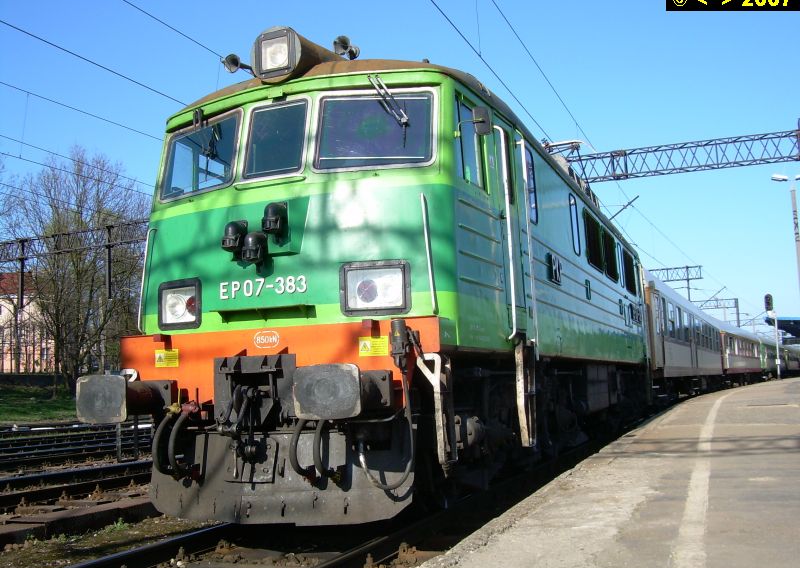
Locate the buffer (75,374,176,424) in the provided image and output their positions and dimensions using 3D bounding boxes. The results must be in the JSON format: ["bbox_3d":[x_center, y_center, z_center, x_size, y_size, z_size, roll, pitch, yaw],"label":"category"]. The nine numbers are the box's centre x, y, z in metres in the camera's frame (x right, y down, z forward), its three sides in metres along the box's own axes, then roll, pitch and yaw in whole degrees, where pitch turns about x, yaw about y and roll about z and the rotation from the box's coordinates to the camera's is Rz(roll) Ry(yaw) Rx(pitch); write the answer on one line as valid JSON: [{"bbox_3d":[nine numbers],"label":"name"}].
[{"bbox_3d":[-1.952,0.834,6.393,0.450,0.335,0.640,-4,-7,22],"label":"buffer"}]

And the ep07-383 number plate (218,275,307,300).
[{"bbox_3d":[-1.022,0.031,6.514,0.740,0.130,0.025,-4,-7,22],"label":"ep07-383 number plate"}]

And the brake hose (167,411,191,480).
[{"bbox_3d":[-1.570,1.154,6.249,0.070,0.490,0.280,-4,-7,22],"label":"brake hose"}]

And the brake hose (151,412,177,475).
[{"bbox_3d":[-1.705,1.165,6.329,0.070,0.450,0.260,-4,-7,22],"label":"brake hose"}]

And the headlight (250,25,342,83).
[{"bbox_3d":[-0.843,-1.789,7.316,0.460,0.470,0.740,-4,-7,22],"label":"headlight"}]

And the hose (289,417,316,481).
[{"bbox_3d":[-0.661,1.091,5.889,0.070,0.480,0.290,-4,-7,22],"label":"hose"}]

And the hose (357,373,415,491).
[{"bbox_3d":[-0.092,1.001,5.994,0.410,0.790,0.150,-4,-7,22],"label":"hose"}]

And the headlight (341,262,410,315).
[{"bbox_3d":[-0.176,0.033,6.351,0.515,0.400,0.090,-2,-7,7],"label":"headlight"}]

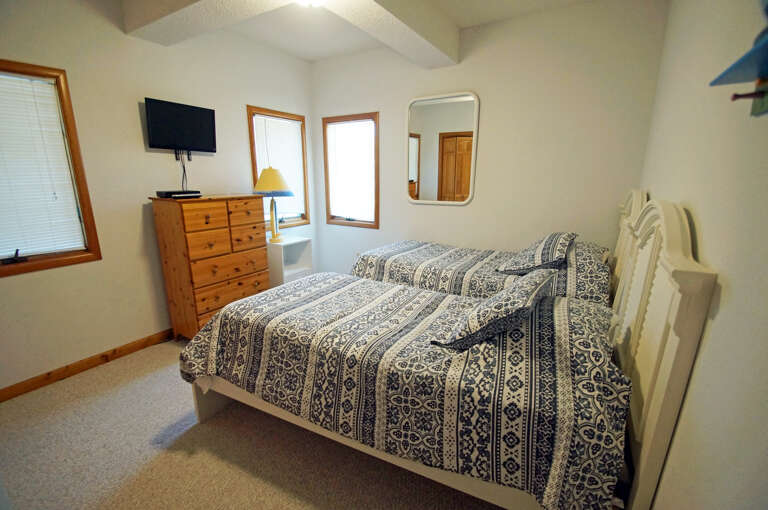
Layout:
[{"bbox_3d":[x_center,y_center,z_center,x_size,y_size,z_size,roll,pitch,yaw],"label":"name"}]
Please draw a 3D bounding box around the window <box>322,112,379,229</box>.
[{"bbox_3d":[-0.355,-0.857,3.346,0.670,1.130,0.080,7,14,28],"label":"window"}]

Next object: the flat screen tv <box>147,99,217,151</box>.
[{"bbox_3d":[-1.501,-0.956,2.409,0.060,0.325,0.520,7,14,27],"label":"flat screen tv"}]

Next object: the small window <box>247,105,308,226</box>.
[{"bbox_3d":[-1.013,-0.841,3.225,0.080,1.140,0.637,10,16,37],"label":"small window"}]

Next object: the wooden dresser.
[{"bbox_3d":[-1.393,0.111,2.726,0.440,1.180,0.700,8,15,33],"label":"wooden dresser"}]

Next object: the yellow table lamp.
[{"bbox_3d":[-1.037,-0.471,2.979,0.355,0.683,0.355,8,15,33],"label":"yellow table lamp"}]

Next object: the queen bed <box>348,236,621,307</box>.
[{"bbox_3d":[0.739,0.393,2.540,1.930,0.710,0.900,7,14,27],"label":"queen bed"}]

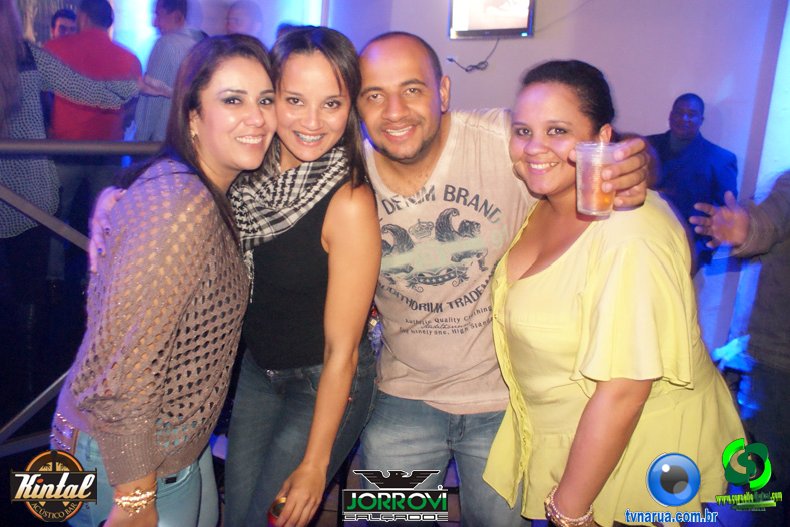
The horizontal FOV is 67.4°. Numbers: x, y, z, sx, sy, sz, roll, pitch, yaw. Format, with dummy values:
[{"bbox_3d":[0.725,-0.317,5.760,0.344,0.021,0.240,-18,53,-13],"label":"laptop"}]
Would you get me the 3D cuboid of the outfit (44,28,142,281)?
[{"bbox_3d":[-1.698,-0.579,3.321,0.520,1.400,0.340,-4,15,-23],"label":"outfit"}]

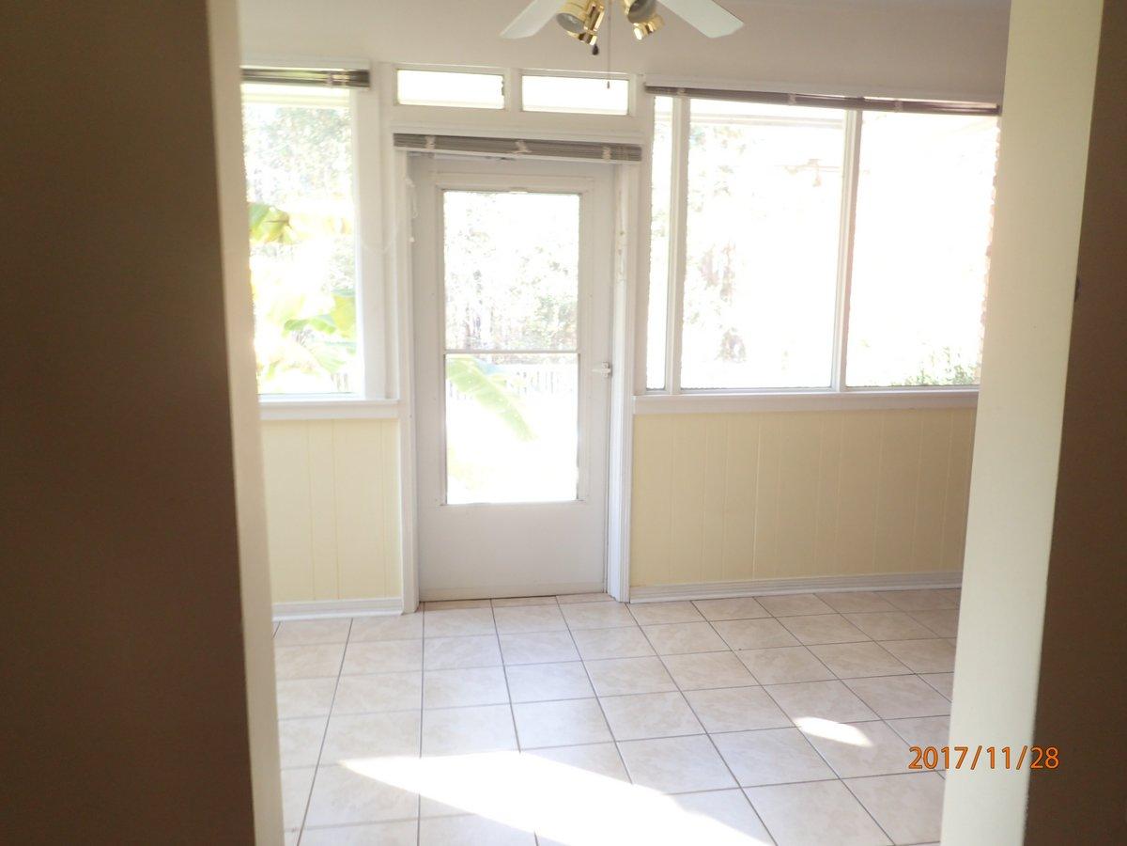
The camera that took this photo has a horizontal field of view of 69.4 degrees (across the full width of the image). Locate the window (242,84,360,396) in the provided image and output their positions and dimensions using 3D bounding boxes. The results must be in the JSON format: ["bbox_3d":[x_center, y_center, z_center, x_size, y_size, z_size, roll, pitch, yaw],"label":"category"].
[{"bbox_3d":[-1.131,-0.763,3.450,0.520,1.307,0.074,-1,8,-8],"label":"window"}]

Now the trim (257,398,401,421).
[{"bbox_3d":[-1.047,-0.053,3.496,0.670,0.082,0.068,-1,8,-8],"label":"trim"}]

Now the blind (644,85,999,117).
[{"bbox_3d":[1.184,-1.422,3.607,1.684,0.052,0.049,-1,8,-8],"label":"blind"}]

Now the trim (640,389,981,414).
[{"bbox_3d":[1.175,-0.098,3.810,1.734,0.084,0.068,-1,8,-8],"label":"trim"}]

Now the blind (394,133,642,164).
[{"bbox_3d":[-0.181,-1.171,3.467,1.061,0.073,0.049,-1,8,-8],"label":"blind"}]

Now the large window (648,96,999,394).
[{"bbox_3d":[1.223,-0.805,3.784,1.688,1.340,0.080,-1,8,-8],"label":"large window"}]

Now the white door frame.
[{"bbox_3d":[-0.211,-0.162,3.700,1.059,2.039,0.145,-1,8,-8],"label":"white door frame"}]

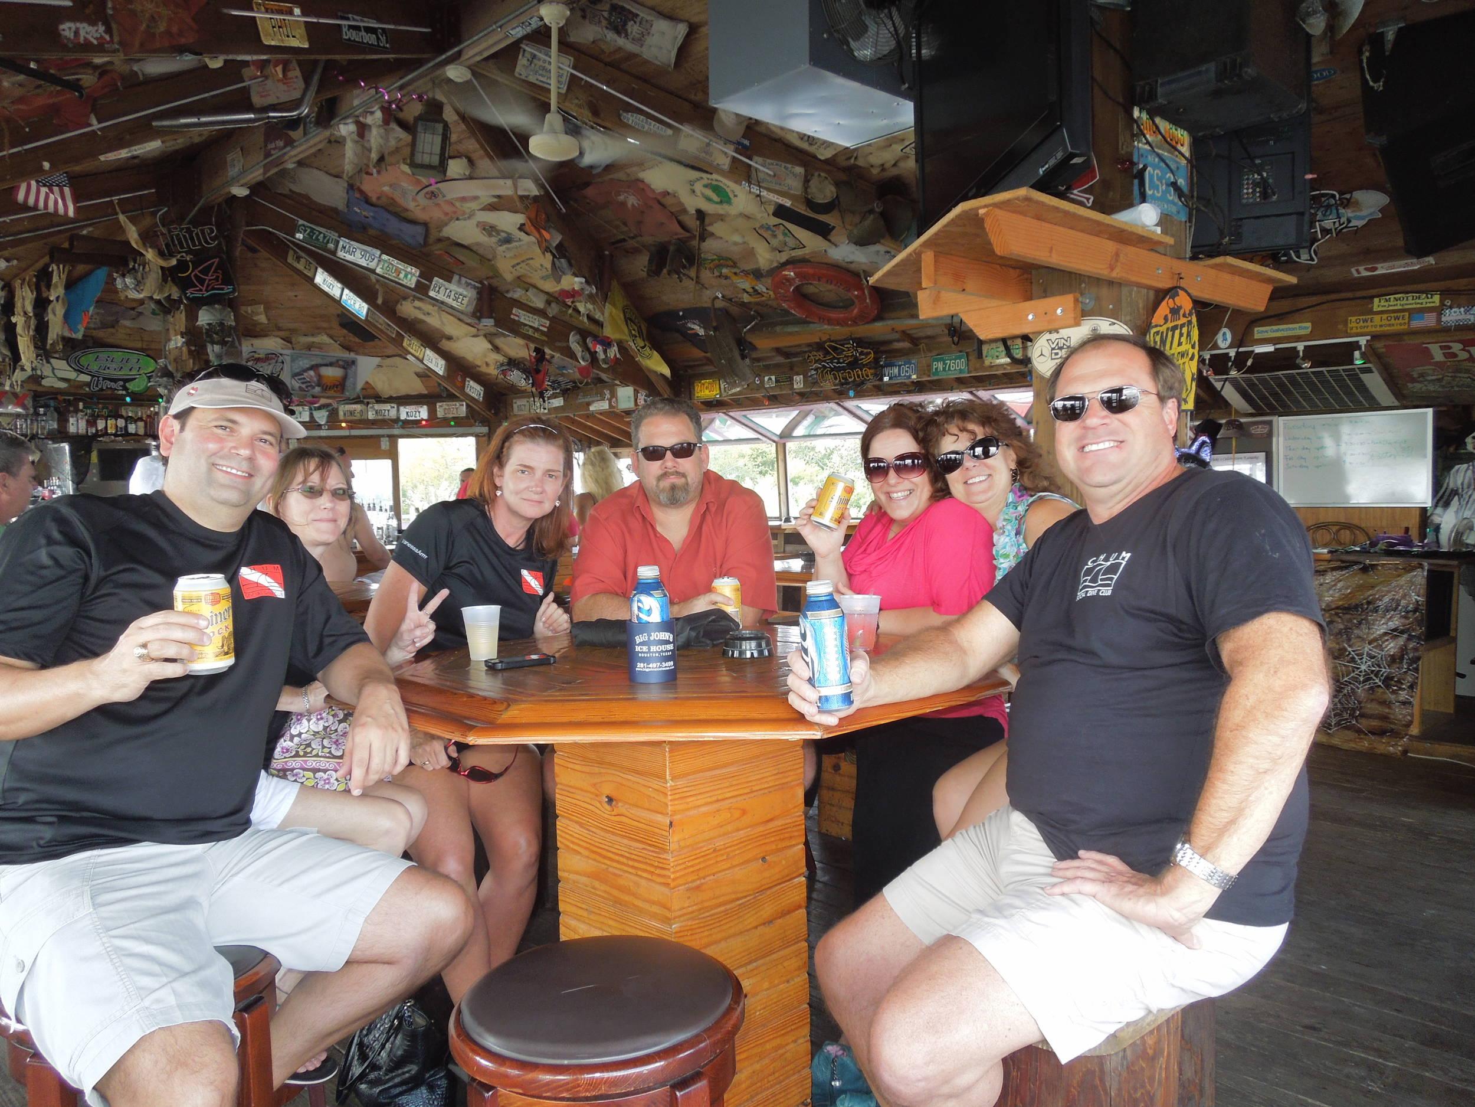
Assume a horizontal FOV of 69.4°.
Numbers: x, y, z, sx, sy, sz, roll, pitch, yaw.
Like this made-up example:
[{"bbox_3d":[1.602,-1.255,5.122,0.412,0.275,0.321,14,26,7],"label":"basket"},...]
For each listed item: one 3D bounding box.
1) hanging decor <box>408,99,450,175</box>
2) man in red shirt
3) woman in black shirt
[{"bbox_3d":[-1.675,-2.274,5.800,0.175,0.400,0.175,-1,3,0],"label":"hanging decor"},{"bbox_3d":[-0.150,0.305,2.542,0.540,1.360,0.720,-1,3,-2],"label":"man in red shirt"},{"bbox_3d":[-0.544,0.382,2.195,0.500,1.340,0.720,-3,4,-27],"label":"woman in black shirt"}]

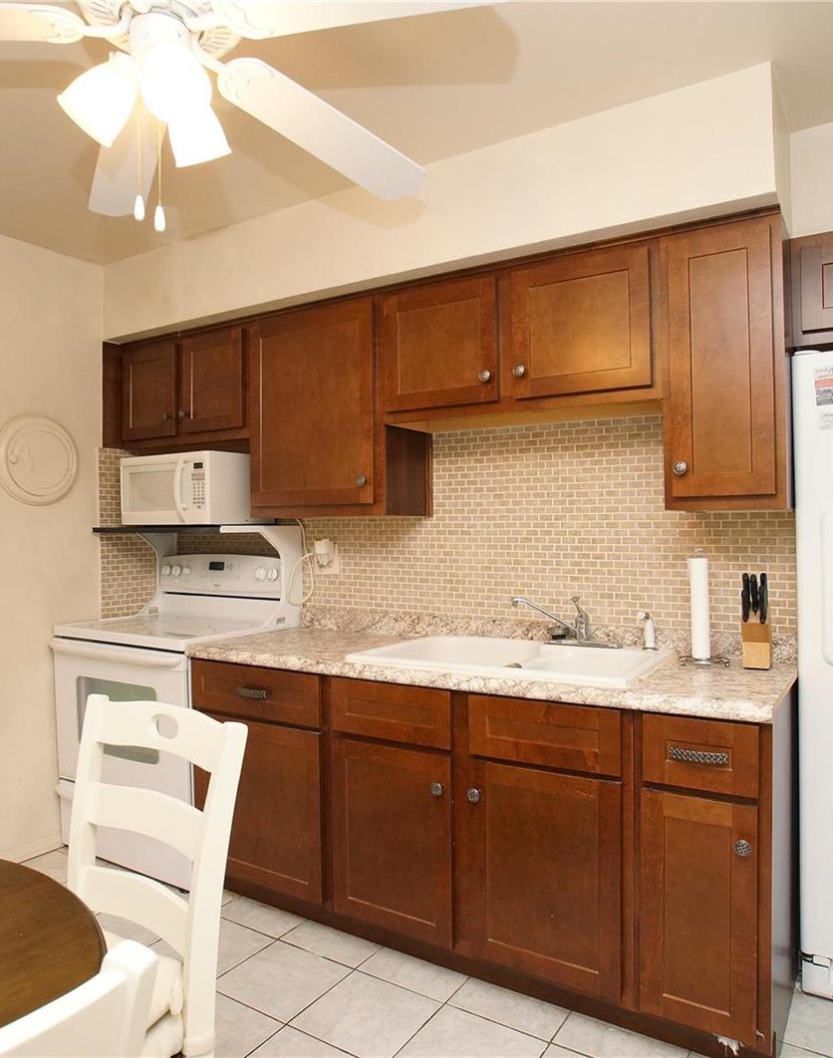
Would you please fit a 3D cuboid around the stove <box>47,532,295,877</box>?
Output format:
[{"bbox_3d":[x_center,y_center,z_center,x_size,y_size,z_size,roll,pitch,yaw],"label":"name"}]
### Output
[{"bbox_3d":[-0.993,0.653,2.929,0.749,1.322,0.663,-1,-1,29],"label":"stove"}]

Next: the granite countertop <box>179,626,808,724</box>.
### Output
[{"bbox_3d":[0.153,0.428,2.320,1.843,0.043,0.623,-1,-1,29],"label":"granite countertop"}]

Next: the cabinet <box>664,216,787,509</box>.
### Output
[{"bbox_3d":[0.903,-0.445,2.054,0.303,0.778,0.348,-1,-1,29],"label":"cabinet"}]

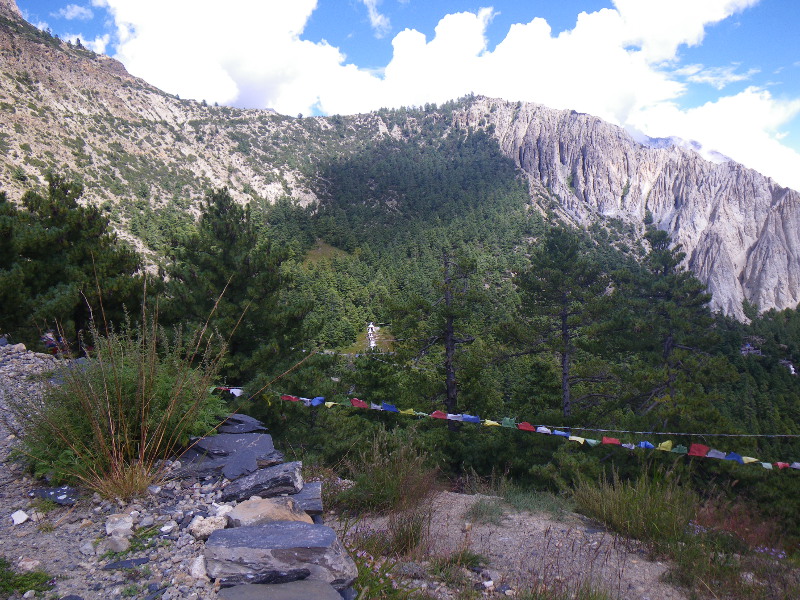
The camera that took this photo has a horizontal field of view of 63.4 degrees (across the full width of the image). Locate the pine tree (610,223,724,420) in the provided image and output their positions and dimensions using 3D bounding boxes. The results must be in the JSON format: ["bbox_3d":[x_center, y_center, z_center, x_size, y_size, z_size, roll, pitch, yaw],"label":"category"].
[{"bbox_3d":[8.921,1.113,21.500,3.720,7.110,3.700,-1,2,0],"label":"pine tree"}]

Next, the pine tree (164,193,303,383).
[{"bbox_3d":[-4.348,-0.144,17.000,3.680,5.570,3.600,-1,2,0],"label":"pine tree"}]

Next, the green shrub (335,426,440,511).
[{"bbox_3d":[-0.129,1.634,6.200,0.970,0.820,0.900,-1,2,0],"label":"green shrub"}]

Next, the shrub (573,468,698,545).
[{"bbox_3d":[2.184,1.924,6.000,1.130,0.700,0.900,-1,2,0],"label":"shrub"}]

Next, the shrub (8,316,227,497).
[{"bbox_3d":[-2.096,0.790,4.800,1.570,1.270,1.350,-1,2,0],"label":"shrub"}]

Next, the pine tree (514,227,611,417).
[{"bbox_3d":[5.525,1.105,22.000,3.260,7.210,3.400,-1,2,0],"label":"pine tree"}]

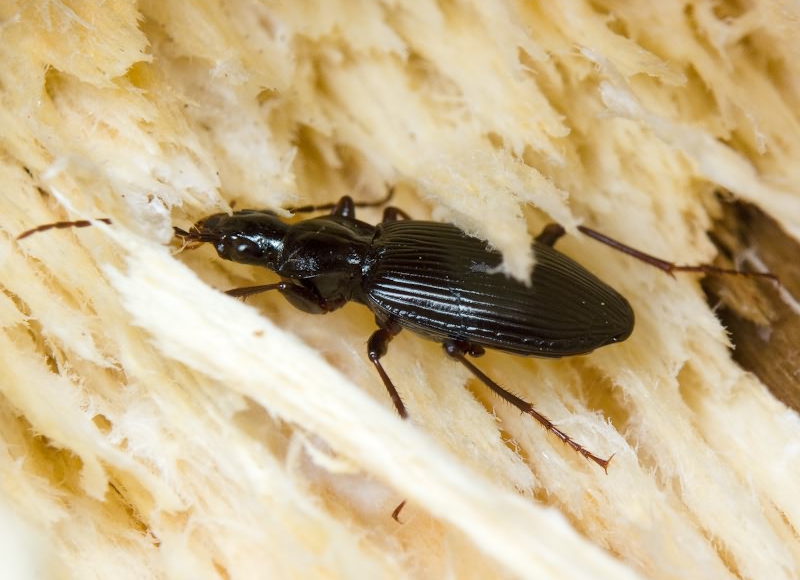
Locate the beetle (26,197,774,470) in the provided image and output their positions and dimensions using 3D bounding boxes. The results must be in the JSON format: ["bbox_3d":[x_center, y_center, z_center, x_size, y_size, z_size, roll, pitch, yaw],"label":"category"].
[{"bbox_3d":[0.000,-0.001,0.075,0.023,0.004,0.009,14,55,0],"label":"beetle"}]

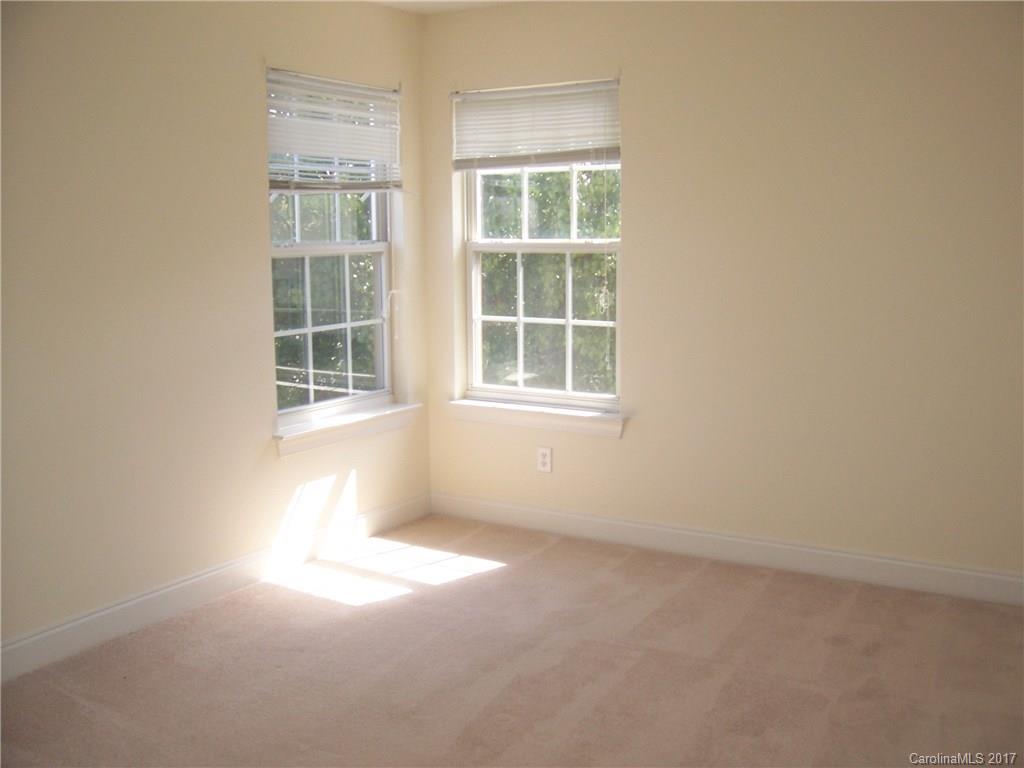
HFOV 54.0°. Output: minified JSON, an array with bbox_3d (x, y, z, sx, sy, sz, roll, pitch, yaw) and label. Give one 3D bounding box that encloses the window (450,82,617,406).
[{"bbox_3d":[0.123,-0.620,4.612,0.870,1.450,0.115,5,10,31],"label":"window"}]

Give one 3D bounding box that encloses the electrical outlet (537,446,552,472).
[{"bbox_3d":[0.152,0.354,4.666,0.072,0.116,0.010,5,10,31],"label":"electrical outlet"}]

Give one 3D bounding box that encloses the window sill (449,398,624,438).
[{"bbox_3d":[0.118,0.153,4.684,0.955,0.102,0.125,5,10,31],"label":"window sill"}]

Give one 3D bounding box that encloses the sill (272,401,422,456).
[{"bbox_3d":[-0.732,0.191,4.503,0.125,0.113,0.985,5,10,31],"label":"sill"}]

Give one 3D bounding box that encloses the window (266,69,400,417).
[{"bbox_3d":[-0.786,-0.582,4.388,0.115,1.450,0.850,5,10,31],"label":"window"}]

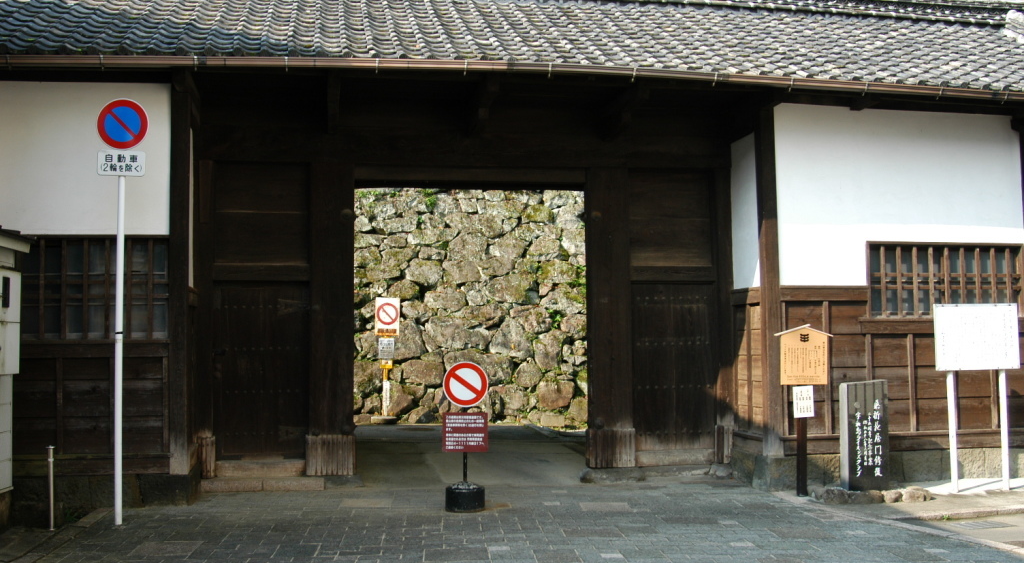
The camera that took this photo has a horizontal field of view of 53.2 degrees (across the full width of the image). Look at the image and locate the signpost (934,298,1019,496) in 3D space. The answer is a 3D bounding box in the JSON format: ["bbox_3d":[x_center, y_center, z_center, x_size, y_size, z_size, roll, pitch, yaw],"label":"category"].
[{"bbox_3d":[4.679,1.166,10.295,0.893,1.887,0.103,0,-3,-9],"label":"signpost"}]

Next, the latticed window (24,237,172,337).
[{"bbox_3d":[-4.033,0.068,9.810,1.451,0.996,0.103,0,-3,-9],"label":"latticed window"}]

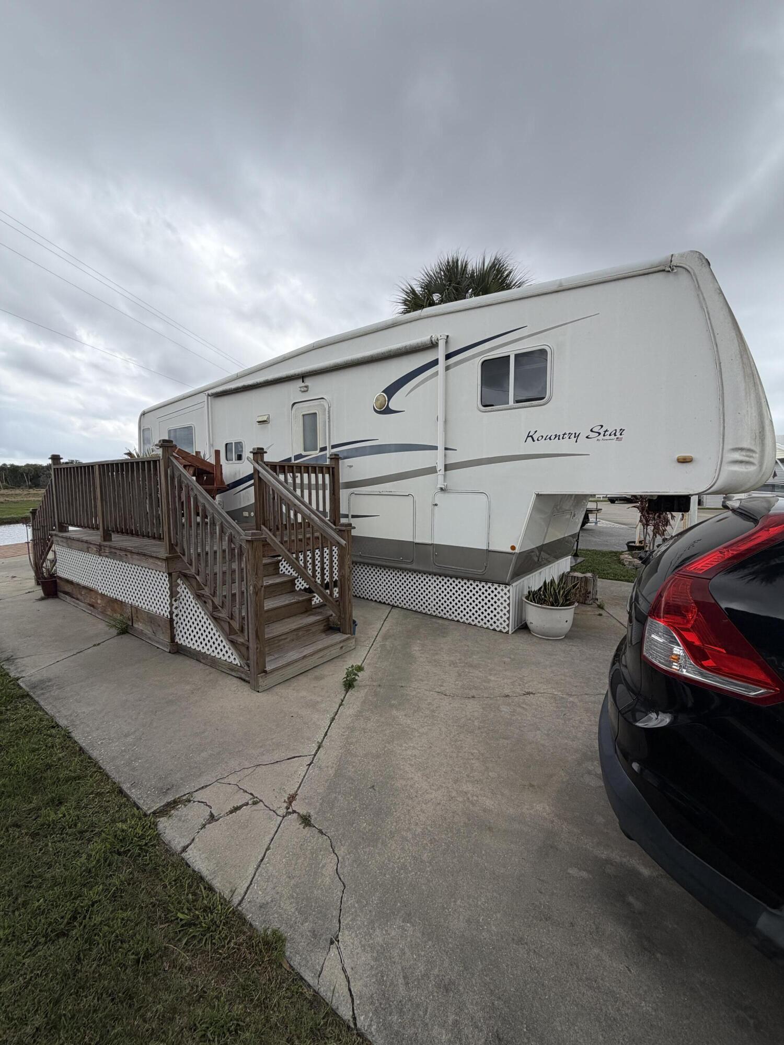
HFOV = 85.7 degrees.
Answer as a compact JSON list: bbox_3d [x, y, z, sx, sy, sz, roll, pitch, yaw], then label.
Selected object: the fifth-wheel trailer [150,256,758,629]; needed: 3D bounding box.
[{"bbox_3d":[-0.749,-0.877,7.602,11.421,3.685,2.606,4,7,37],"label":"fifth-wheel trailer"}]

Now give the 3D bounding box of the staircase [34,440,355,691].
[{"bbox_3d":[-2.728,0.085,6.038,6.159,2.063,2.482,4,7,37],"label":"staircase"}]

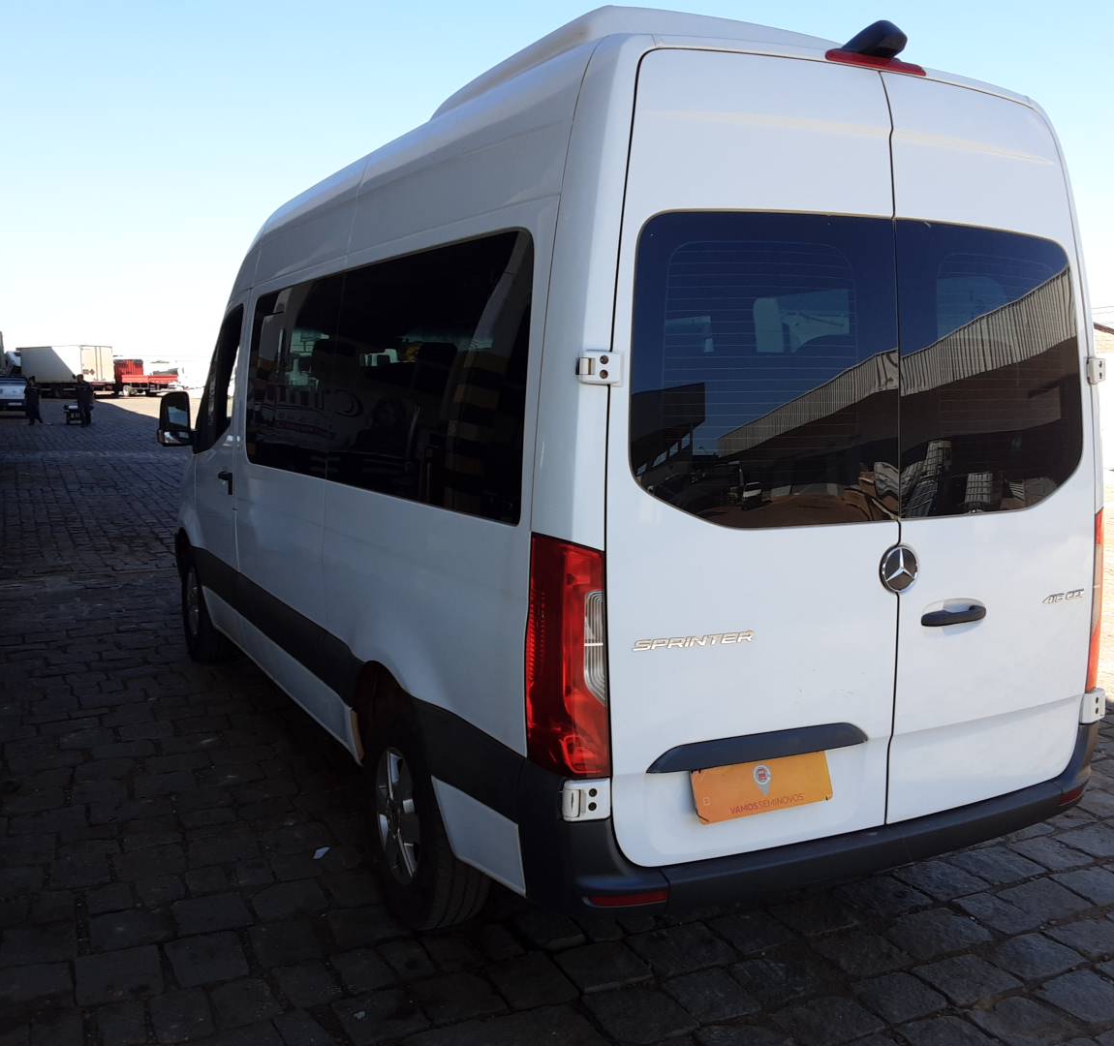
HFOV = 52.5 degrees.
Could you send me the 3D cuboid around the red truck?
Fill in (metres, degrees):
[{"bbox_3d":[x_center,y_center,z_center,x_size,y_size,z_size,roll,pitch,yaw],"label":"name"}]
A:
[{"bbox_3d":[-29.897,-10.612,82.000,2.250,2.750,6.400,-6,10,-42],"label":"red truck"}]

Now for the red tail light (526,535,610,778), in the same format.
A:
[{"bbox_3d":[0.024,0.304,2.548,0.170,0.560,0.140,-4,7,-27],"label":"red tail light"}]

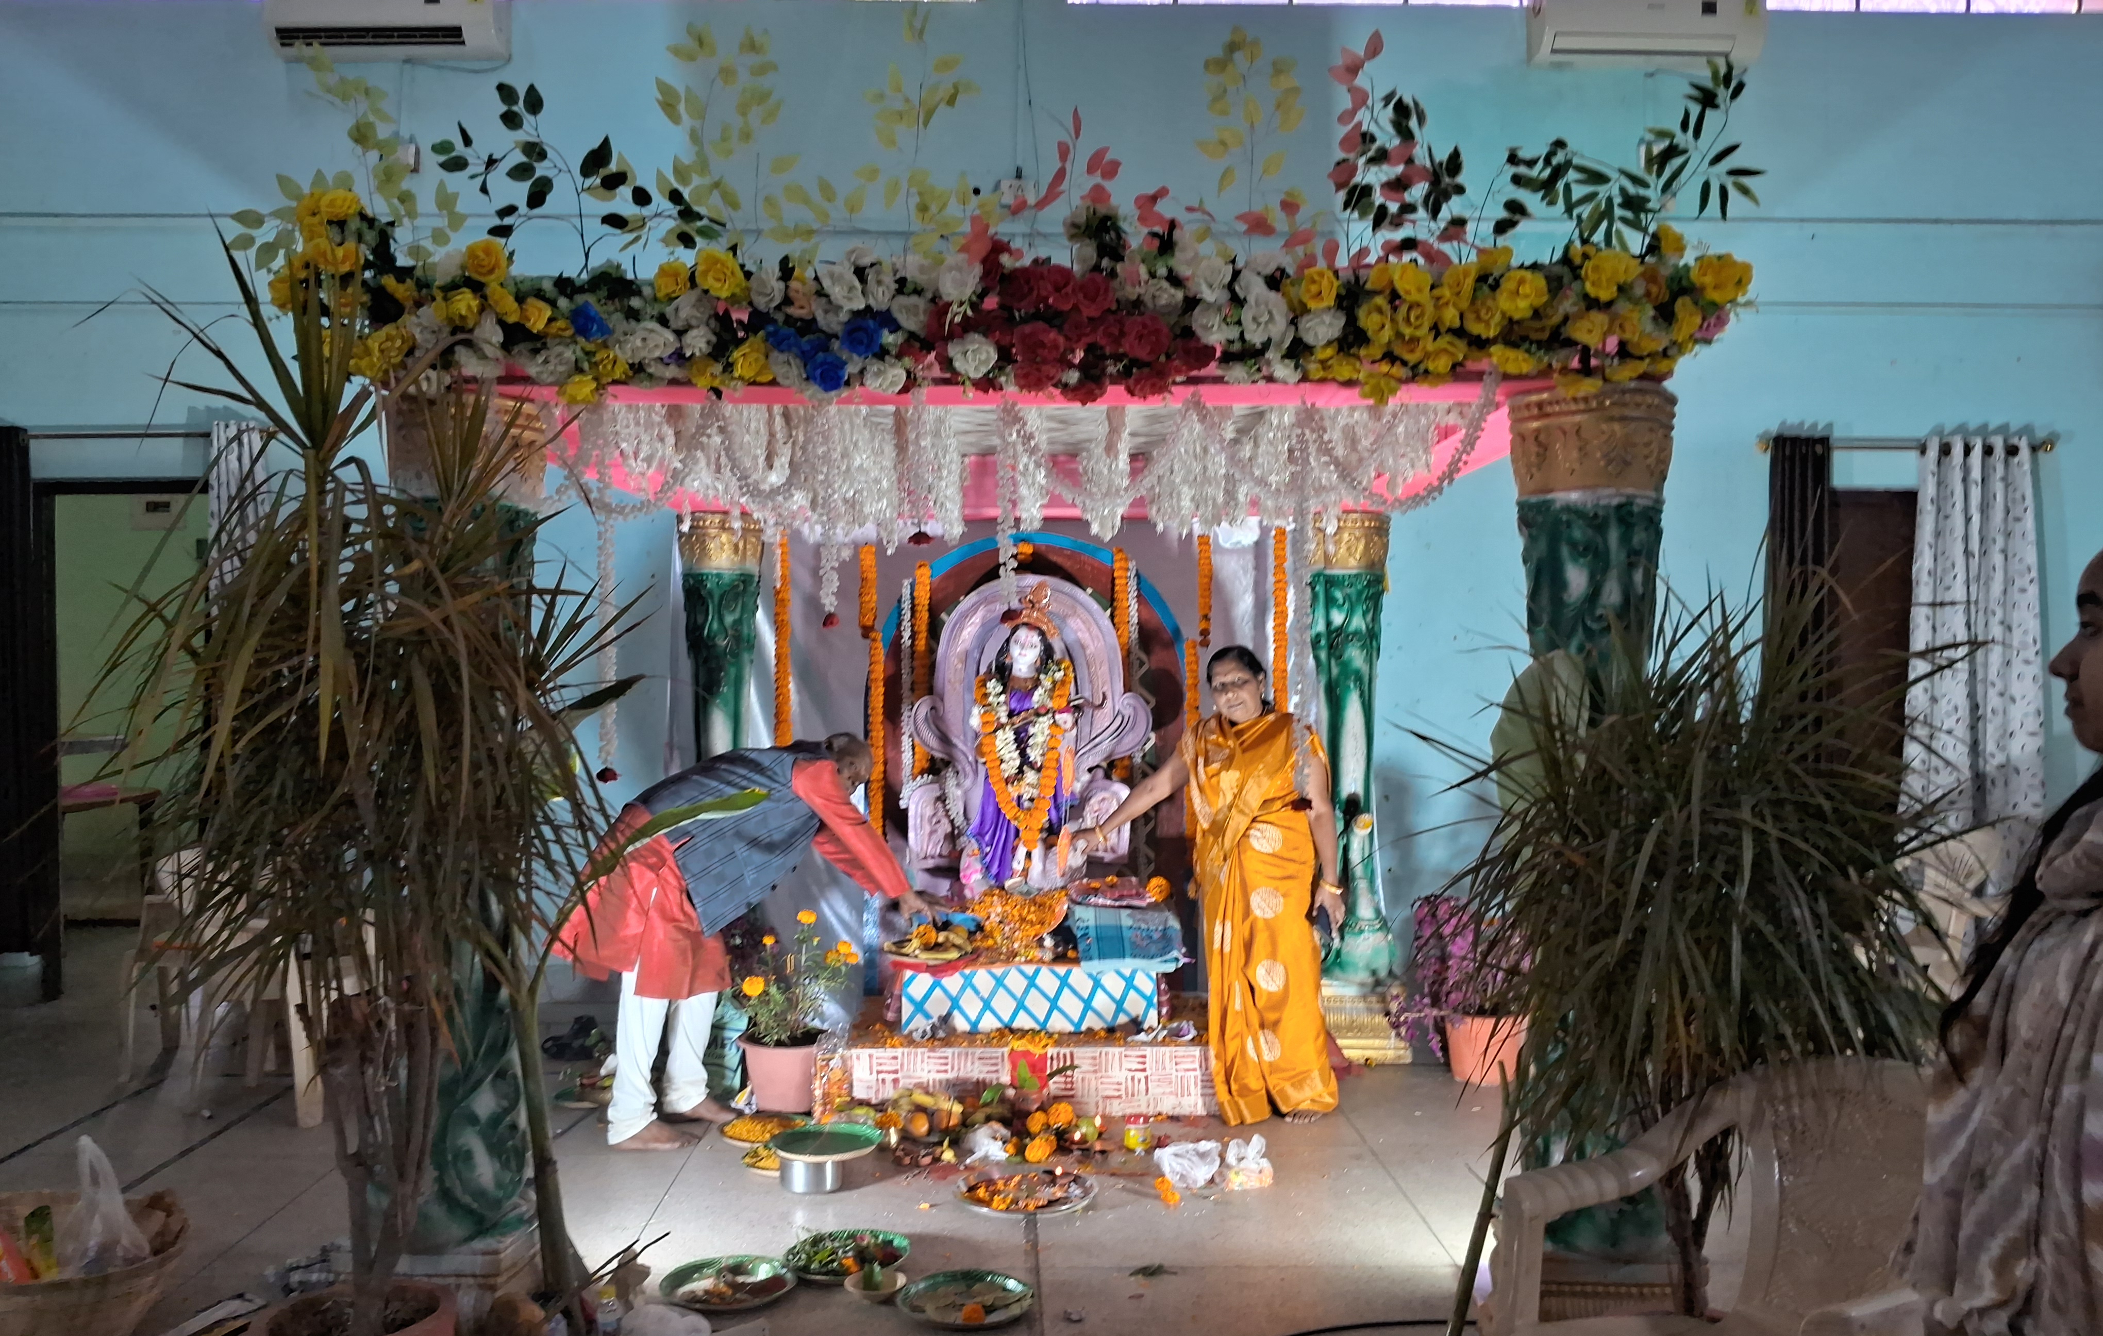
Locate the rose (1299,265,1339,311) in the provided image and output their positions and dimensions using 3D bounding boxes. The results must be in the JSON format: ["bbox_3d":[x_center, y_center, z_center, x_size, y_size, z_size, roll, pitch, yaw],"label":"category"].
[{"bbox_3d":[0.536,-0.763,3.170,0.087,0.090,0.065,0,0,-3],"label":"rose"}]

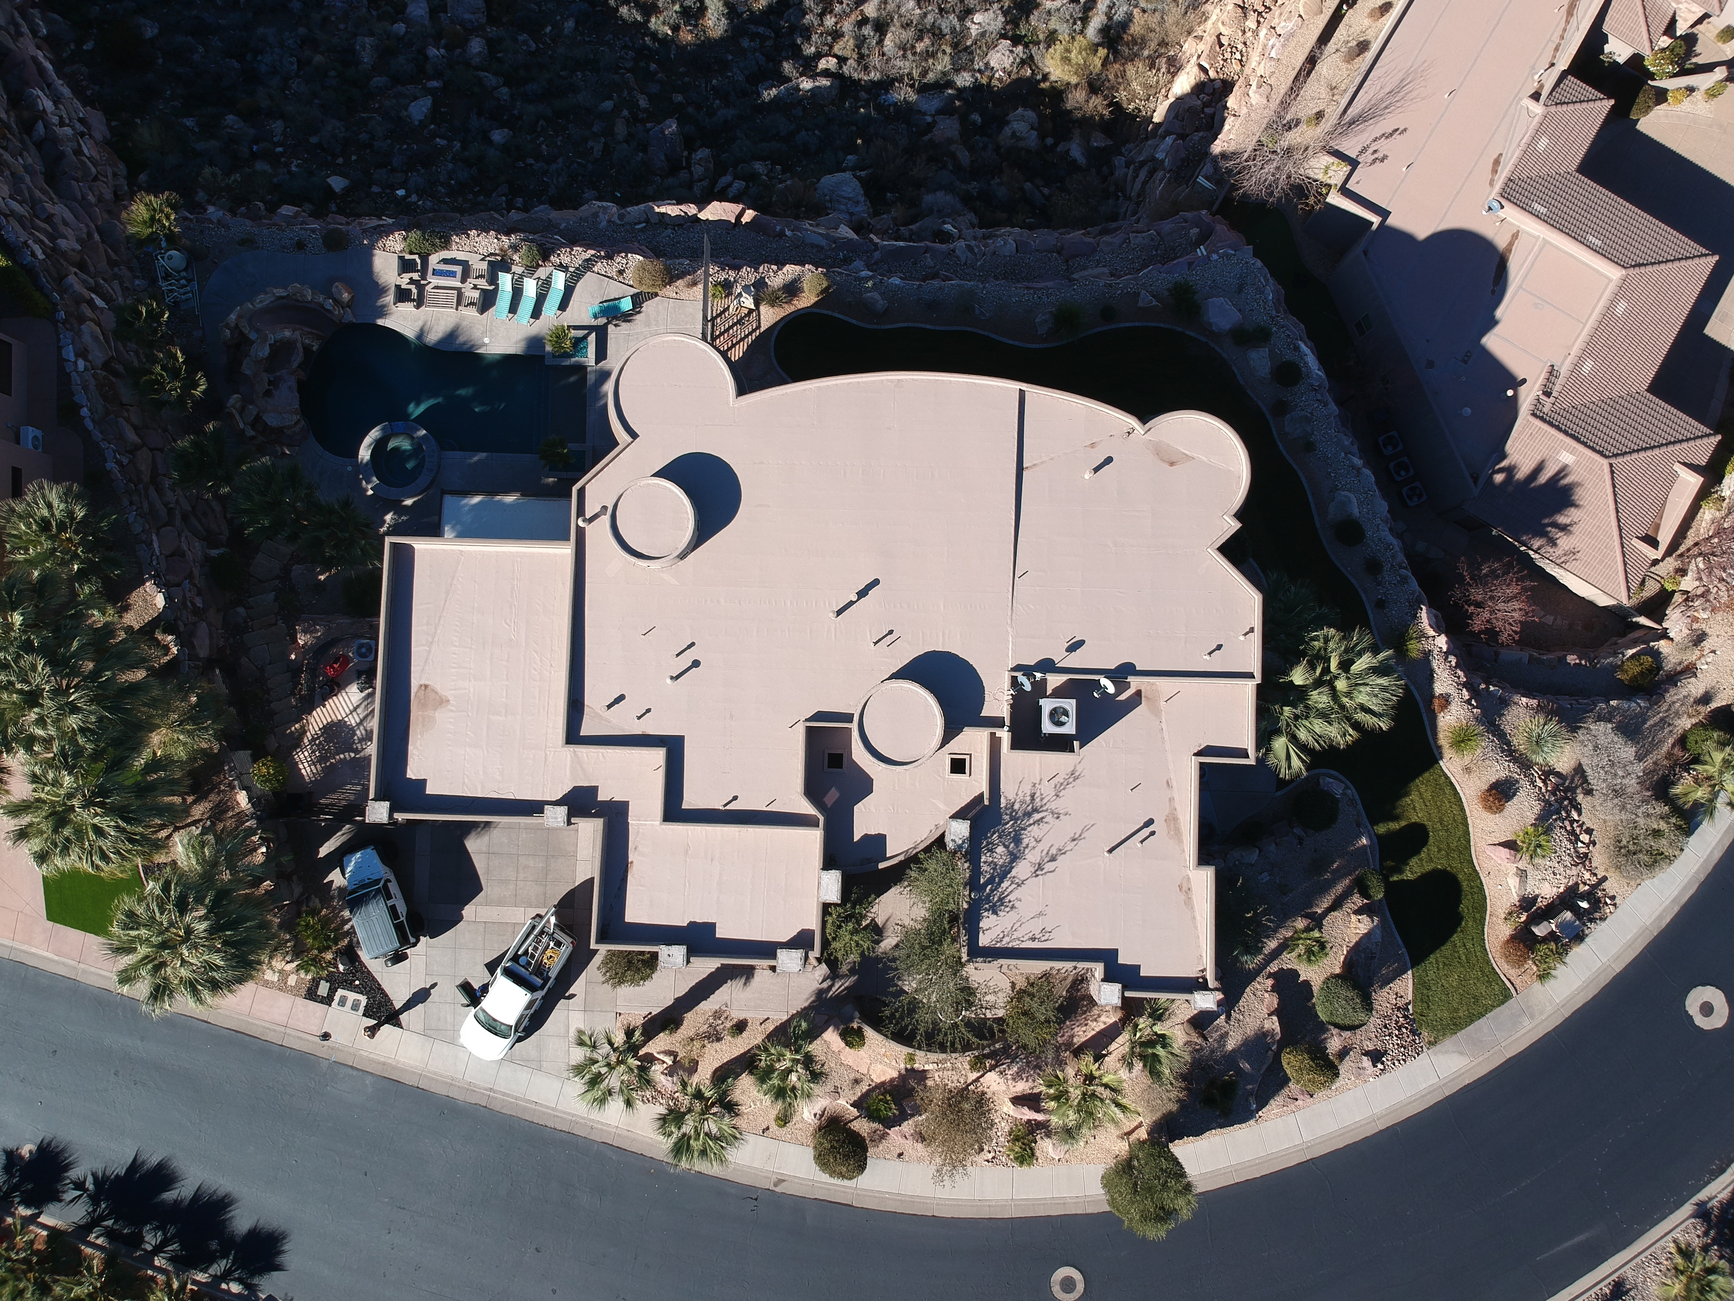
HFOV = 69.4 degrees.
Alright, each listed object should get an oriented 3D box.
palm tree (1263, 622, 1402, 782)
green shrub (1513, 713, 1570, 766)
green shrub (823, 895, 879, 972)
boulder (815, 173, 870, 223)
[{"bbox_3d":[16.300,1.900,46.000,4.900,6.000,5.200,0,90,0],"label":"palm tree"},{"bbox_3d":[27.600,3.640,51.300,2.100,1.400,2.100,0,90,0],"label":"green shrub"},{"bbox_3d":[-0.592,10.754,47.566,2.100,2.400,2.840,2,86,0],"label":"green shrub"},{"bbox_3d":[-1.180,-21.930,60.020,2.690,2.000,2.060,0,86,0],"label":"boulder"}]

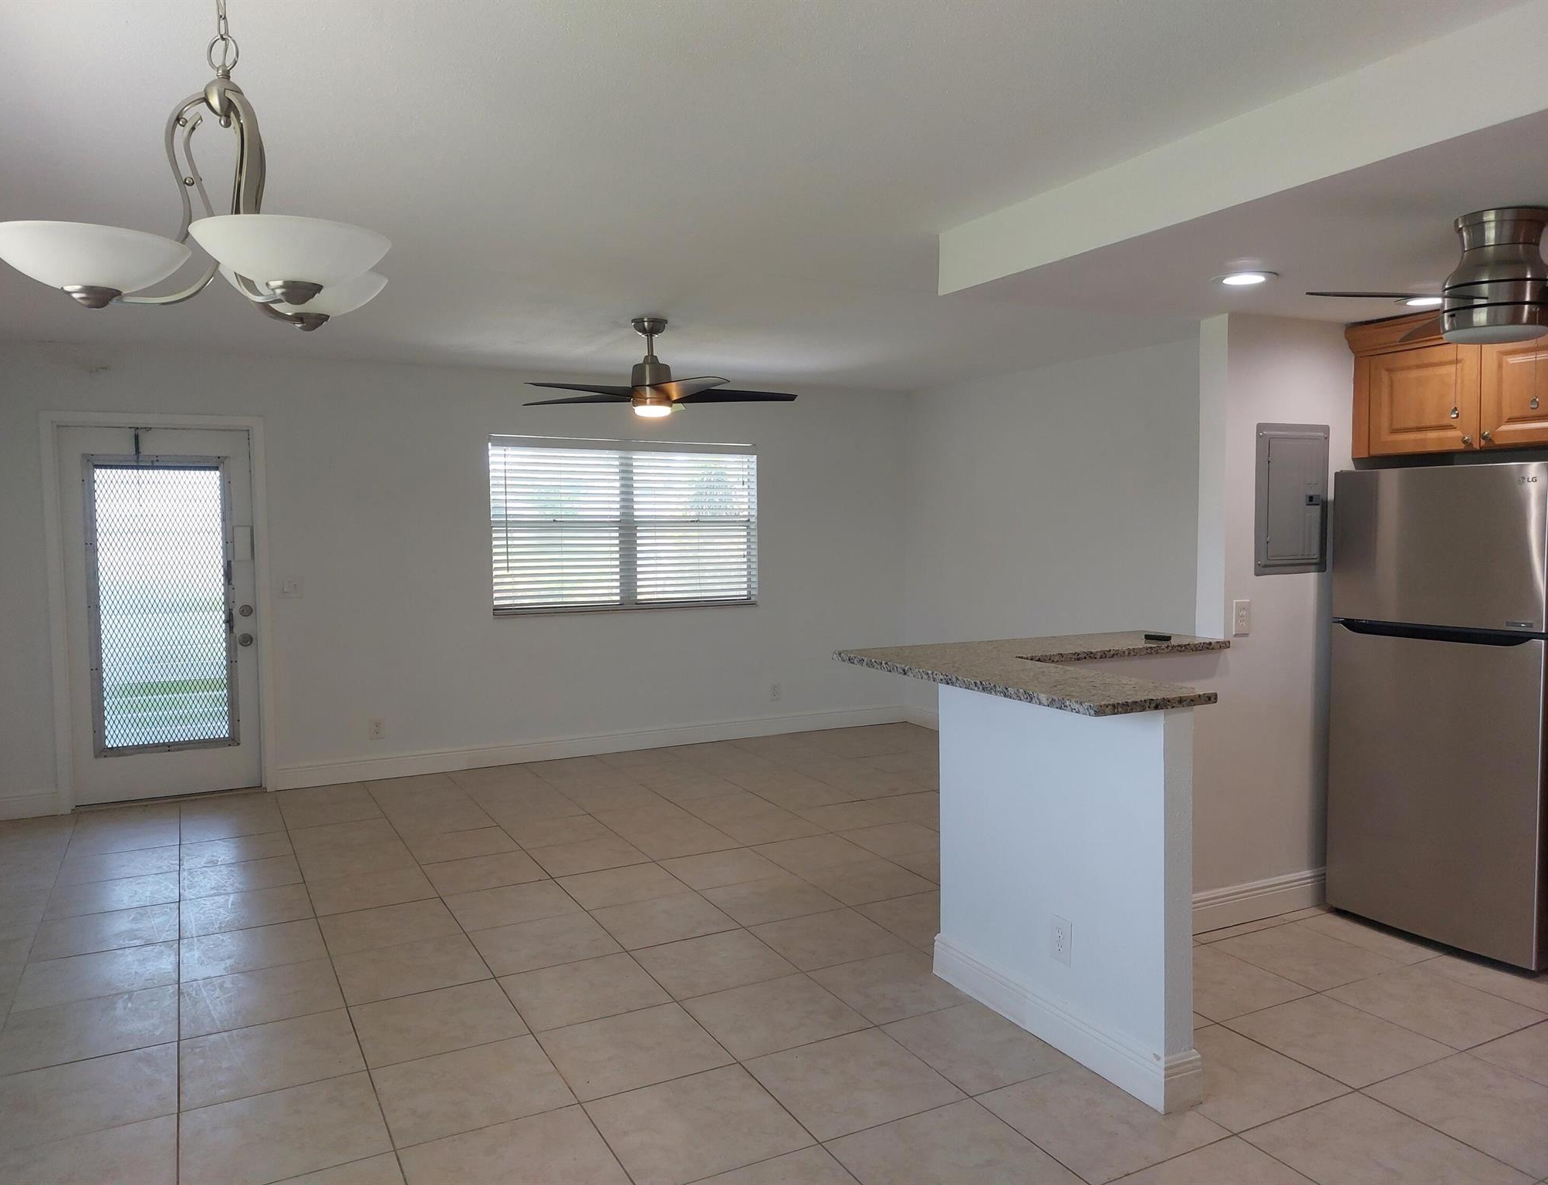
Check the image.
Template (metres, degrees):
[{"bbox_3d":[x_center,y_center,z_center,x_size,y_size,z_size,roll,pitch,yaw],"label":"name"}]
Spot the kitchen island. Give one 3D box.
[{"bbox_3d":[1.121,0.749,3.532,1.442,1.076,1.242,-2,4,-28],"label":"kitchen island"}]

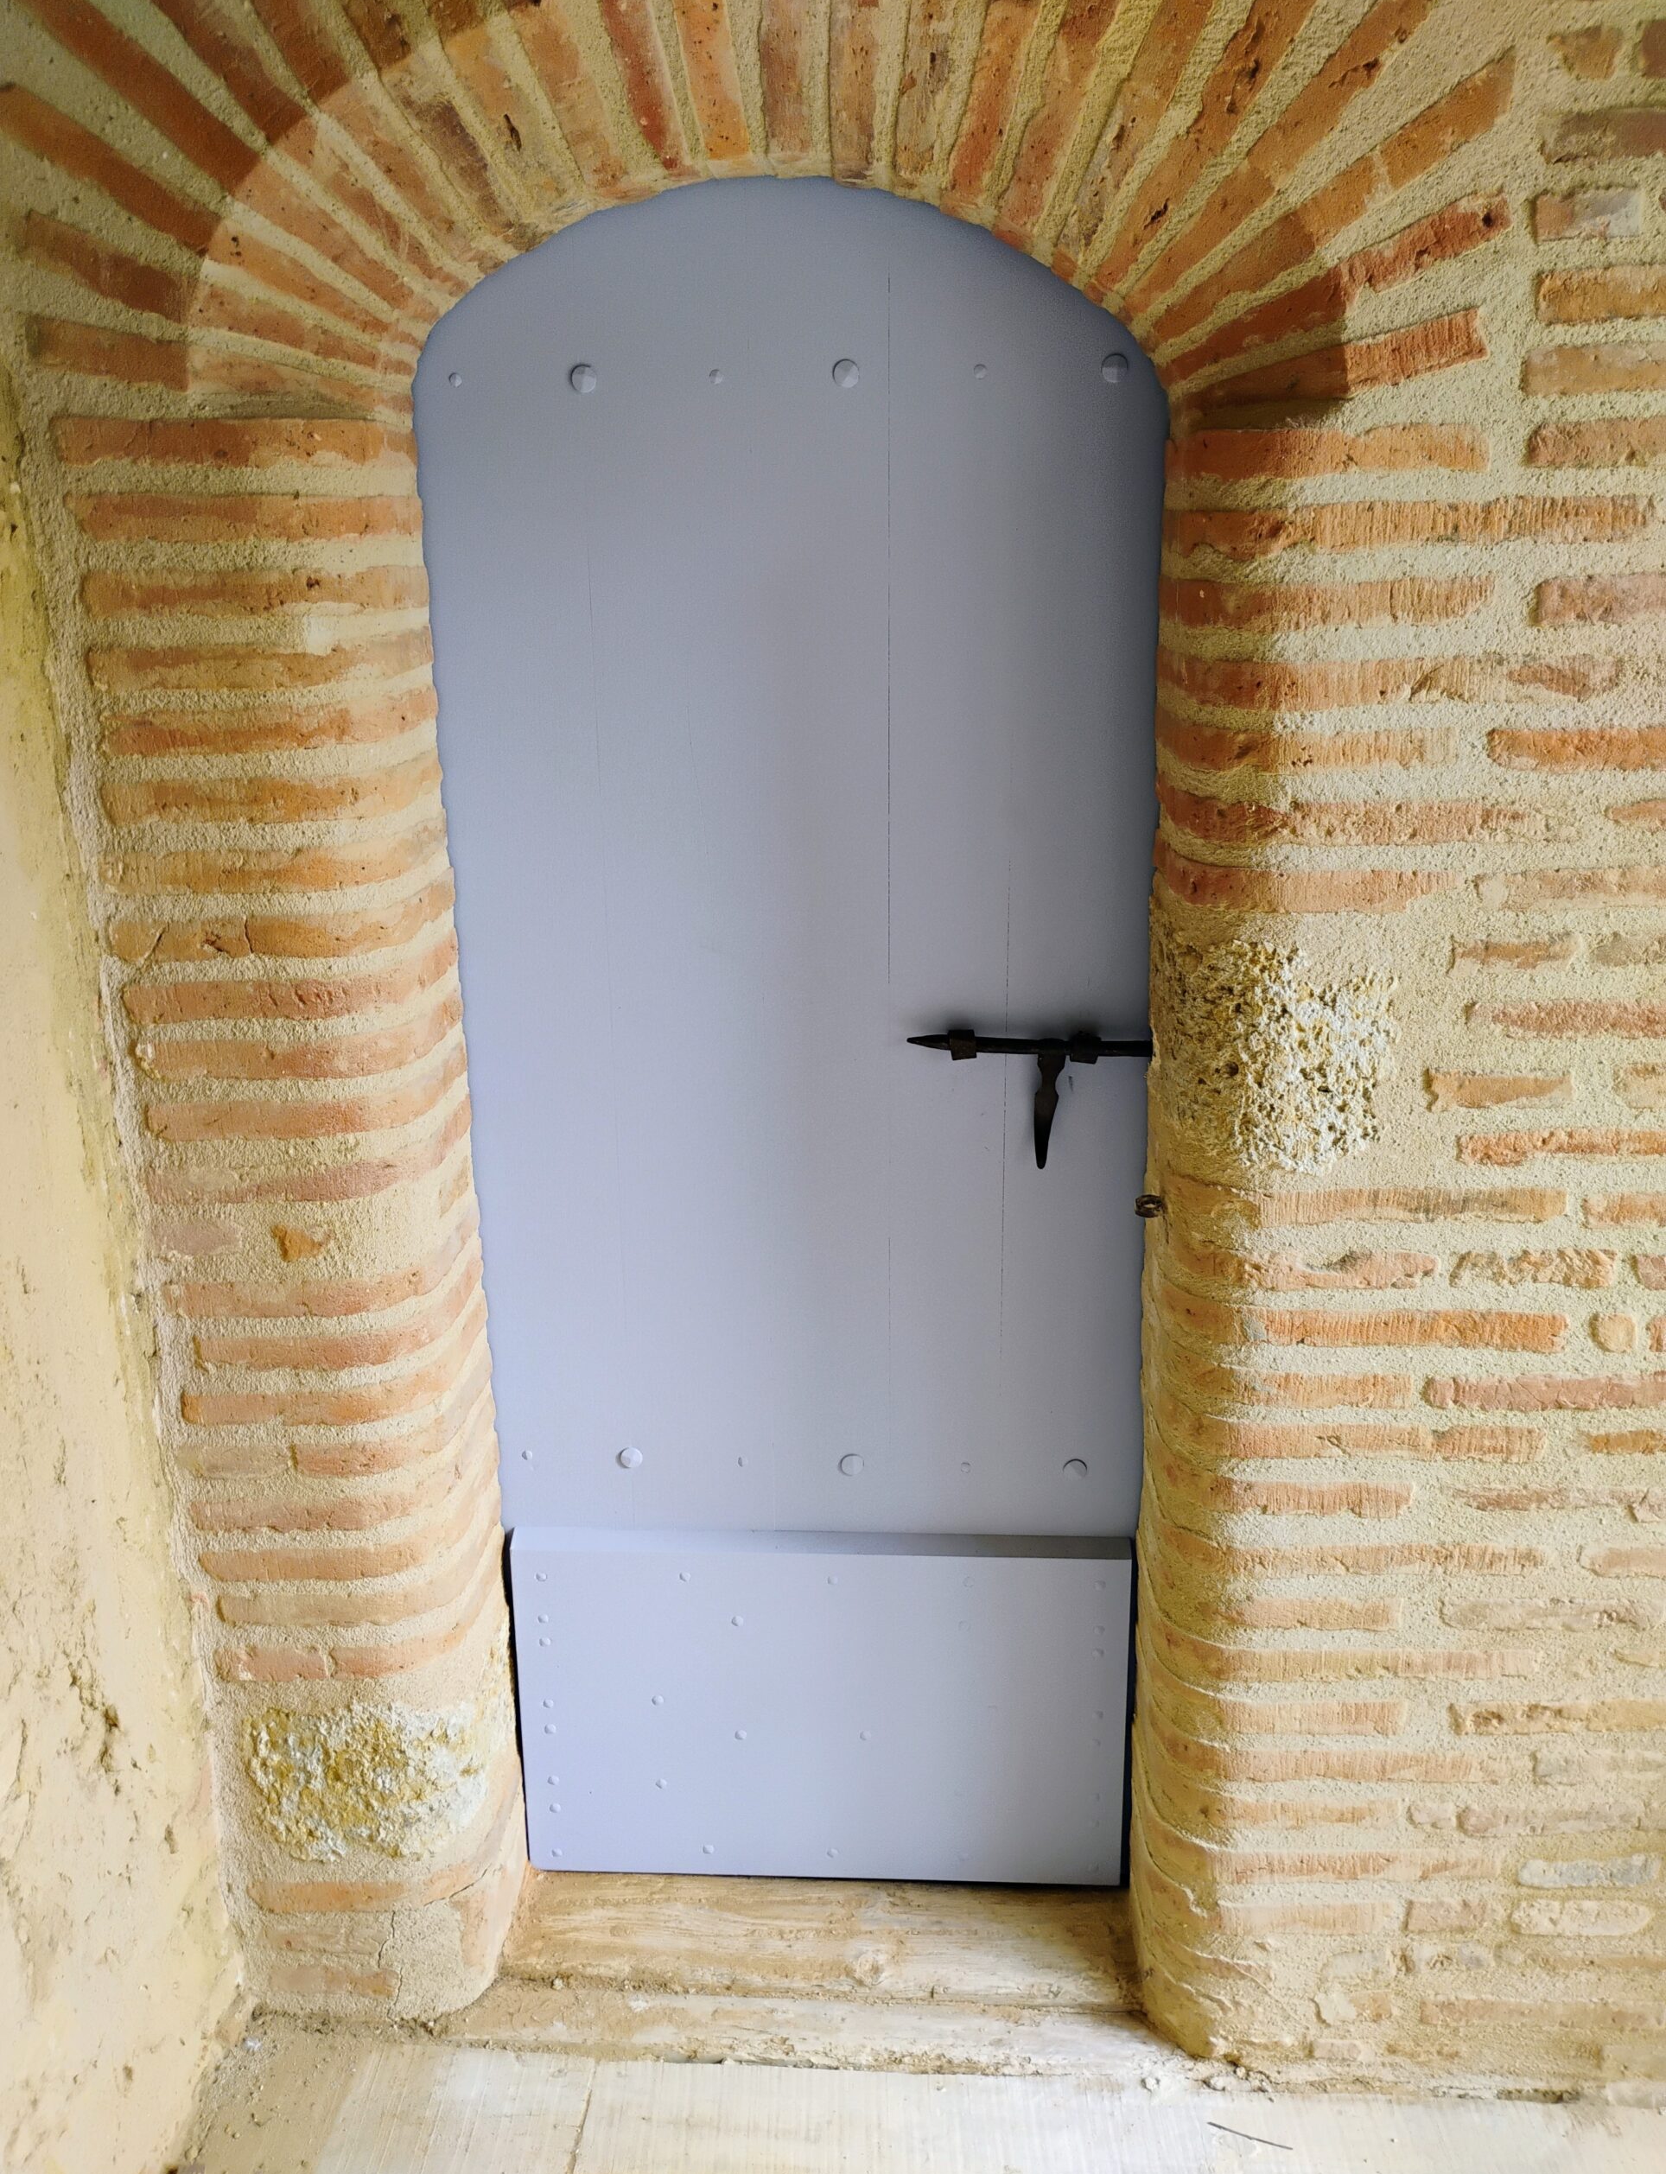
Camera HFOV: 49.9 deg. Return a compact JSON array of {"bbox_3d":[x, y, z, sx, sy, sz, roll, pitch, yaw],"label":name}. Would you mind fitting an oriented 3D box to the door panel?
[{"bbox_3d":[-0.029,0.054,1.972,0.760,1.911,0.075,1,17,4],"label":"door panel"}]

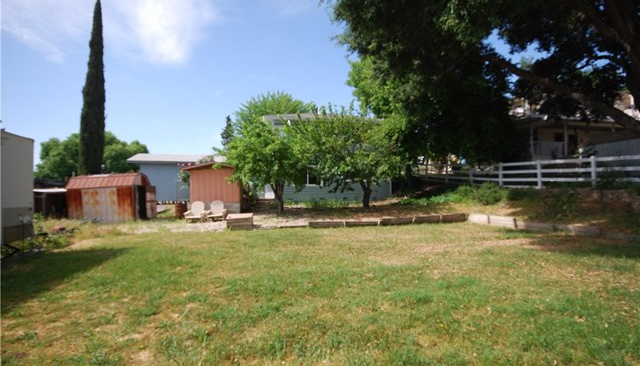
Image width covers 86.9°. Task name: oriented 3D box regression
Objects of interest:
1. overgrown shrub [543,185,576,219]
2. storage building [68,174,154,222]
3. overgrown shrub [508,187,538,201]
[{"bbox_3d":[8.950,0.720,12.700,1.250,1.250,1.150,-1,-1,30],"label":"overgrown shrub"},{"bbox_3d":[-9.850,0.660,16.200,3.200,2.170,1.800,0,-1,0],"label":"storage building"},{"bbox_3d":[9.050,0.550,15.300,1.400,0.700,1.200,-1,-1,30],"label":"overgrown shrub"}]

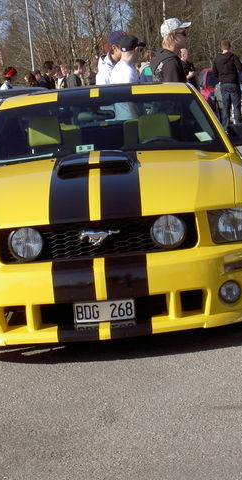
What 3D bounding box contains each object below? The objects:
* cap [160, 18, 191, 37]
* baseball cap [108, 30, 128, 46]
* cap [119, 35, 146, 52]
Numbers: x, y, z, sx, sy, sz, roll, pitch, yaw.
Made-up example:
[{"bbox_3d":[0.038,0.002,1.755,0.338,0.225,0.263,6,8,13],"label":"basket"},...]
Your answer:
[{"bbox_3d":[0.478,-1.847,13.500,0.265,0.130,0.178,-23,9,-8],"label":"cap"},{"bbox_3d":[0.020,-1.975,15.300,0.265,0.130,0.178,-5,6,8],"label":"baseball cap"},{"bbox_3d":[0.114,-1.865,14.700,0.265,0.130,0.178,-19,13,-33],"label":"cap"}]

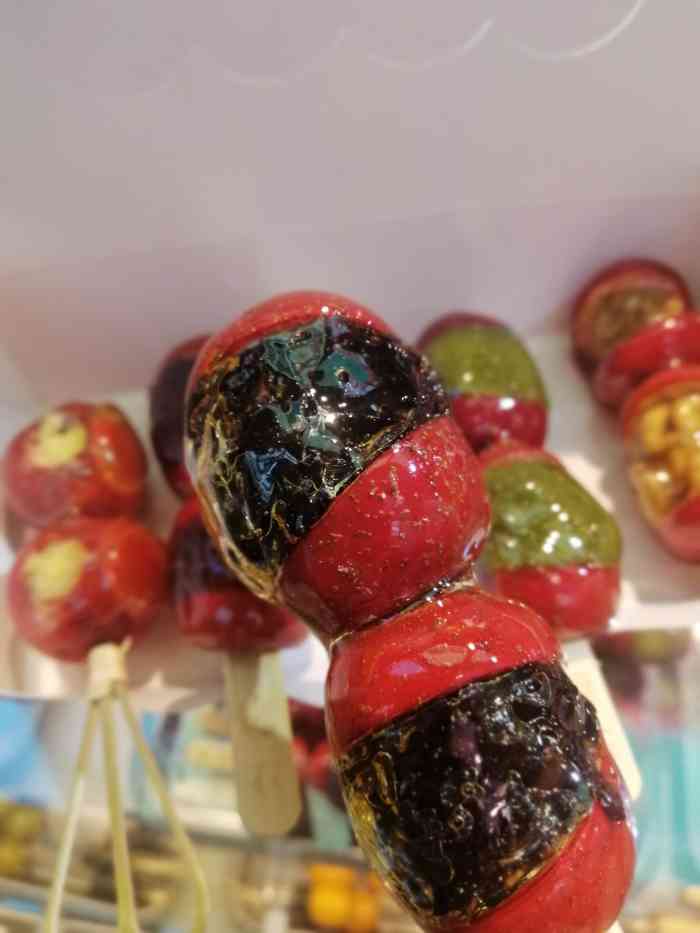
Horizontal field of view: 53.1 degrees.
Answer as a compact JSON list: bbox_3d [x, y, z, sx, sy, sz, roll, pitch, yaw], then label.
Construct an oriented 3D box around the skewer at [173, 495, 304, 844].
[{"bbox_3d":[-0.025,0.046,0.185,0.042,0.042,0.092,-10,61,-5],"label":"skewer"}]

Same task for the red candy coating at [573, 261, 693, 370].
[{"bbox_3d":[0.095,-0.050,0.236,0.041,0.041,0.043,-13,56,-7],"label":"red candy coating"}]

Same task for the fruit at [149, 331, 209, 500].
[{"bbox_3d":[-0.044,-0.016,0.227,0.041,0.042,0.049,-9,65,-4],"label":"fruit"}]

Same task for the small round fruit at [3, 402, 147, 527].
[{"bbox_3d":[-0.085,0.000,0.216,0.044,0.044,0.042,-9,65,-4],"label":"small round fruit"}]

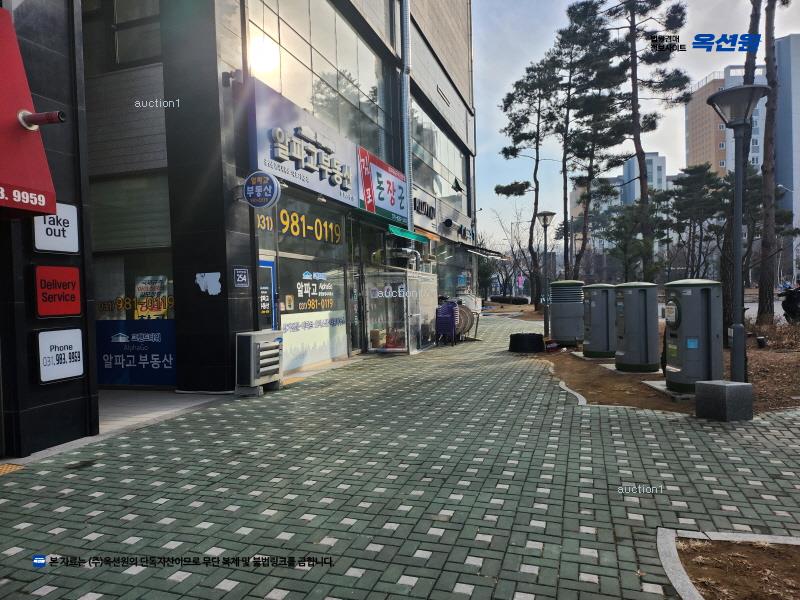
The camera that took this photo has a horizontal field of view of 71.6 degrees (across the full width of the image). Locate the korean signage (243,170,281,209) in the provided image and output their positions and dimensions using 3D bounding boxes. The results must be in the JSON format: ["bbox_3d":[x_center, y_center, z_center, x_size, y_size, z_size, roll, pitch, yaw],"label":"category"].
[{"bbox_3d":[-2.188,-1.721,8.692,0.570,0.570,0.130,-1,1,17],"label":"korean signage"}]

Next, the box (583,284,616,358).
[{"bbox_3d":[4.180,0.436,11.707,0.660,1.520,0.640,-1,1,3],"label":"box"}]

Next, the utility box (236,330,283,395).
[{"bbox_3d":[-2.210,0.970,8.733,0.340,0.910,0.910,-1,1,17],"label":"utility box"}]

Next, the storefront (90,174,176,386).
[{"bbox_3d":[-4.466,-0.345,9.270,1.720,3.600,0.120,-1,1,18],"label":"storefront"}]

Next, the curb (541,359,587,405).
[{"bbox_3d":[2.686,1.287,9.534,0.330,0.130,4.700,-1,1,7],"label":"curb"}]

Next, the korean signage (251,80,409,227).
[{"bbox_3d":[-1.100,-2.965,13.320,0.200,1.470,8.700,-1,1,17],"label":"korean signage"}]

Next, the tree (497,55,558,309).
[{"bbox_3d":[7.232,-6.516,32.385,3.700,14.700,3.700,-1,1,0],"label":"tree"}]

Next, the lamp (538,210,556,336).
[{"bbox_3d":[4.482,-0.804,16.969,0.570,3.900,0.570,-1,1,0],"label":"lamp"}]

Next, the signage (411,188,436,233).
[{"bbox_3d":[0.917,-3.086,19.365,0.150,1.350,3.200,-1,1,18],"label":"signage"}]

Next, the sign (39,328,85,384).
[{"bbox_3d":[-3.512,0.563,5.745,0.070,0.500,0.500,-1,1,17],"label":"sign"}]

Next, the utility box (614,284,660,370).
[{"bbox_3d":[4.215,0.457,9.970,0.610,1.550,0.780,-2,1,0],"label":"utility box"}]

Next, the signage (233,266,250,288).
[{"bbox_3d":[-2.522,-0.346,8.874,0.030,0.290,0.390,-1,1,18],"label":"signage"}]

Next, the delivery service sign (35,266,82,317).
[{"bbox_3d":[-3.530,-0.091,5.735,0.070,0.500,0.500,-1,1,17],"label":"delivery service sign"}]

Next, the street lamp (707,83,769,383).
[{"bbox_3d":[4.013,-0.634,6.580,0.630,3.850,0.630,-2,1,0],"label":"street lamp"}]

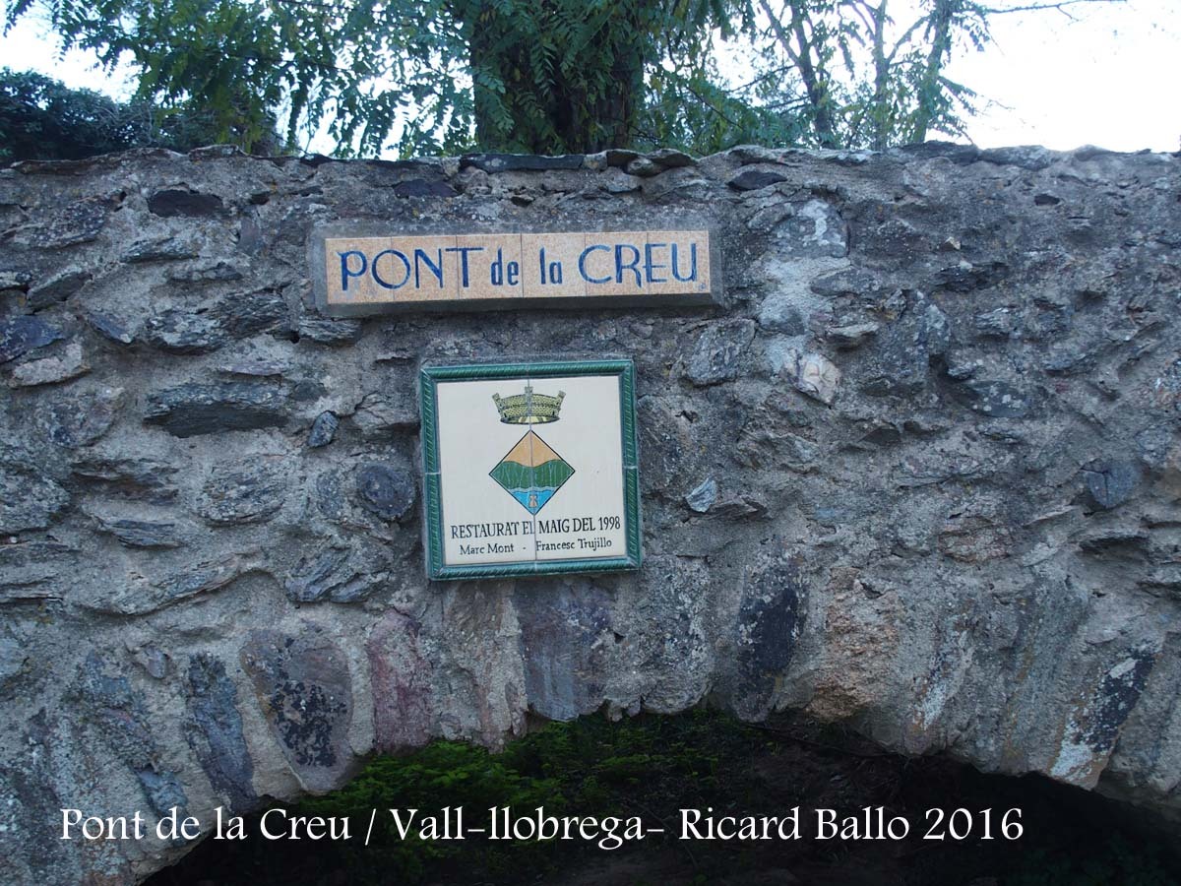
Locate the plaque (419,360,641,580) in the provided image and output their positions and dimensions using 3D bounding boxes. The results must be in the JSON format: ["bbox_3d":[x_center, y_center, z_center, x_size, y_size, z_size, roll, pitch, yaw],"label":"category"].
[{"bbox_3d":[-0.126,0.057,2.335,0.450,0.447,0.035,-2,2,-6],"label":"plaque"}]

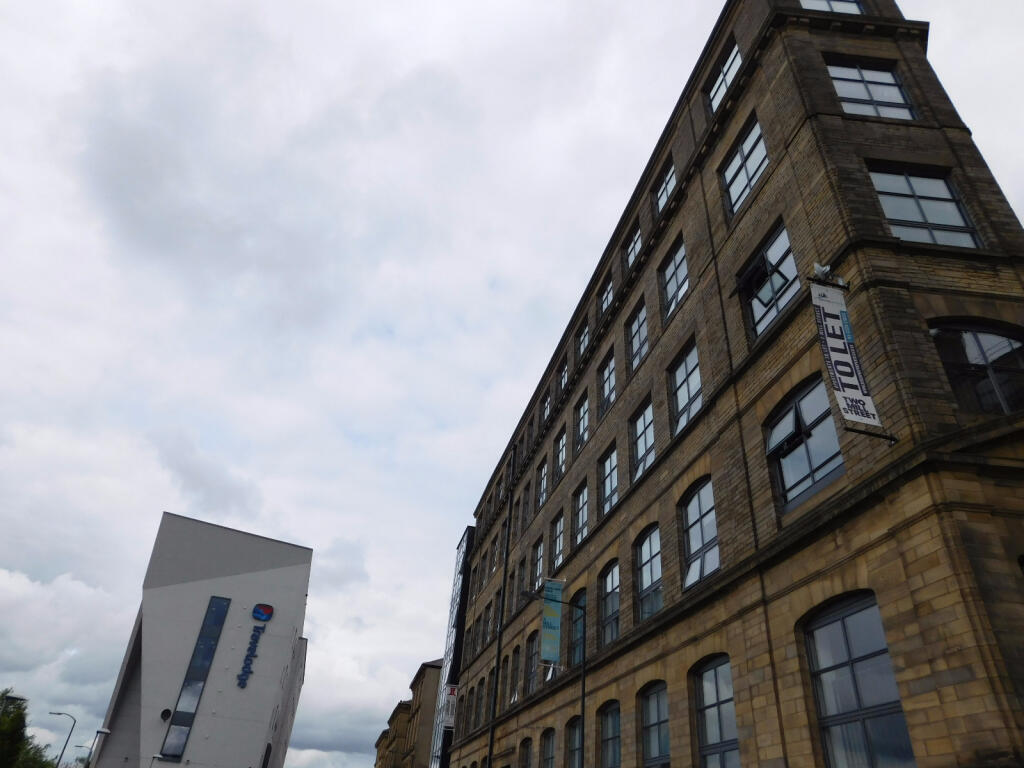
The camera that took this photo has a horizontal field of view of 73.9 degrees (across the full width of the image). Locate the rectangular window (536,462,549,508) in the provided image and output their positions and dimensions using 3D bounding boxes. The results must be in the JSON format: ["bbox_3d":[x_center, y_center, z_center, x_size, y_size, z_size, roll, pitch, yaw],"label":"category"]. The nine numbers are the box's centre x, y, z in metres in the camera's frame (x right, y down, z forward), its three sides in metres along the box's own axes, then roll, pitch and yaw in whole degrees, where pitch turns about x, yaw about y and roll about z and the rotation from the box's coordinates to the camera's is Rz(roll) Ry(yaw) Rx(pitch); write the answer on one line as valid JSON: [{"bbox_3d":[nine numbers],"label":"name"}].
[{"bbox_3d":[1.484,4.523,30.950,0.200,2.040,1.714,11,-35,-9],"label":"rectangular window"}]

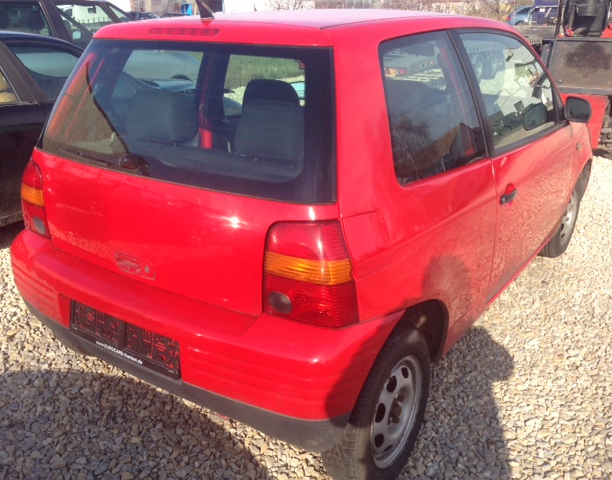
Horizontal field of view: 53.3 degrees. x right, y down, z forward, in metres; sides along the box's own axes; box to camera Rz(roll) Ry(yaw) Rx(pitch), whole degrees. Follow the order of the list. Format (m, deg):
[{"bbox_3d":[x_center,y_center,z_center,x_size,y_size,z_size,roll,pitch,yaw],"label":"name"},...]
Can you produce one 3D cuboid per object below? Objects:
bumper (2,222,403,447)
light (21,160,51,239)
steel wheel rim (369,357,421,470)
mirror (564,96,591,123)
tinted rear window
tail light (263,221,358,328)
[{"bbox_3d":[-0.472,0.230,2.079,1.560,0.350,0.440,14,25,33],"label":"bumper"},{"bbox_3d":[-0.996,-0.163,2.276,0.250,0.280,0.140,14,25,33],"label":"light"},{"bbox_3d":[0.249,0.540,2.005,0.130,0.370,0.370,14,25,33],"label":"steel wheel rim"},{"bbox_3d":[1.239,-0.599,2.790,0.125,0.112,0.090,14,25,33],"label":"mirror"},{"bbox_3d":[-0.426,-0.402,1.917,1.330,0.445,0.070,14,-3,33],"label":"tinted rear window"},{"bbox_3d":[0.003,0.080,1.611,0.250,0.280,0.140,14,25,33],"label":"tail light"}]

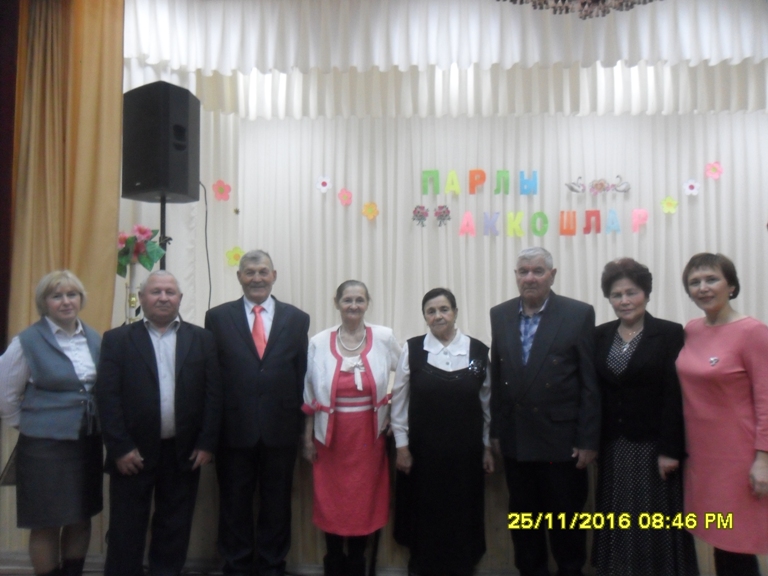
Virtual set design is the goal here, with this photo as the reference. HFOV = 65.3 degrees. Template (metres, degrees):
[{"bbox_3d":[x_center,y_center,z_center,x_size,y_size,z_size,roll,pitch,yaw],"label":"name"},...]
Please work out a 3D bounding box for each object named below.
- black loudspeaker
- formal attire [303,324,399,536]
[{"bbox_3d":[-1.475,-0.950,4.060,0.430,0.700,0.385,-1,-2,28],"label":"black loudspeaker"},{"bbox_3d":[-0.155,0.672,2.890,0.465,0.990,0.290,0,-2,-2],"label":"formal attire"}]

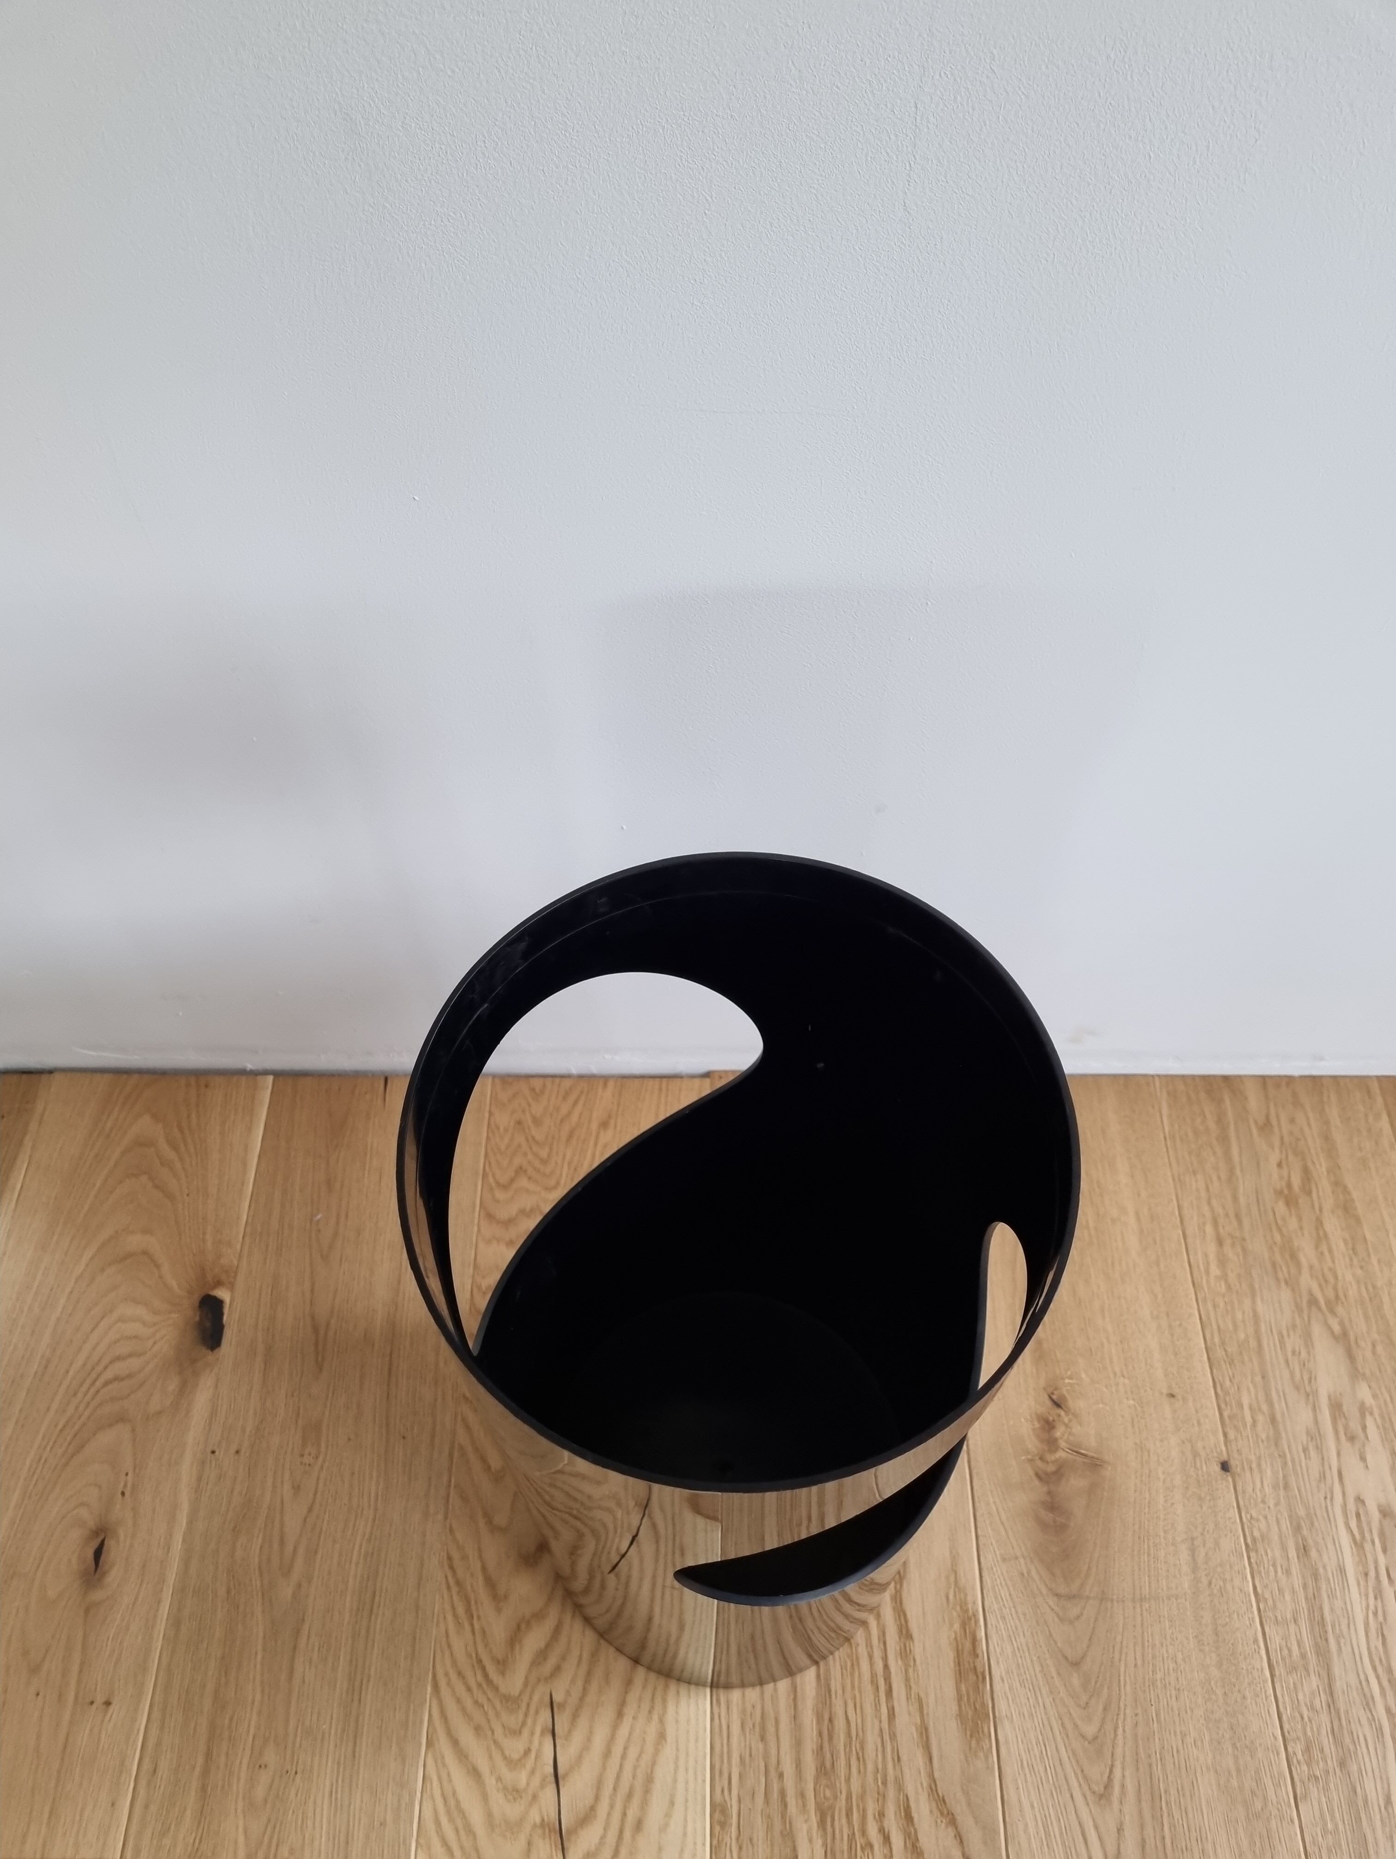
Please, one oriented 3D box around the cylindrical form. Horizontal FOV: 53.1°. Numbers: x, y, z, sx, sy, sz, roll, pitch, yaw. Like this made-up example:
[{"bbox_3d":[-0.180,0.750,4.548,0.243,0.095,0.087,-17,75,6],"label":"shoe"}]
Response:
[{"bbox_3d":[0.017,0.234,0.755,0.260,0.593,0.260,0,57,1],"label":"cylindrical form"}]

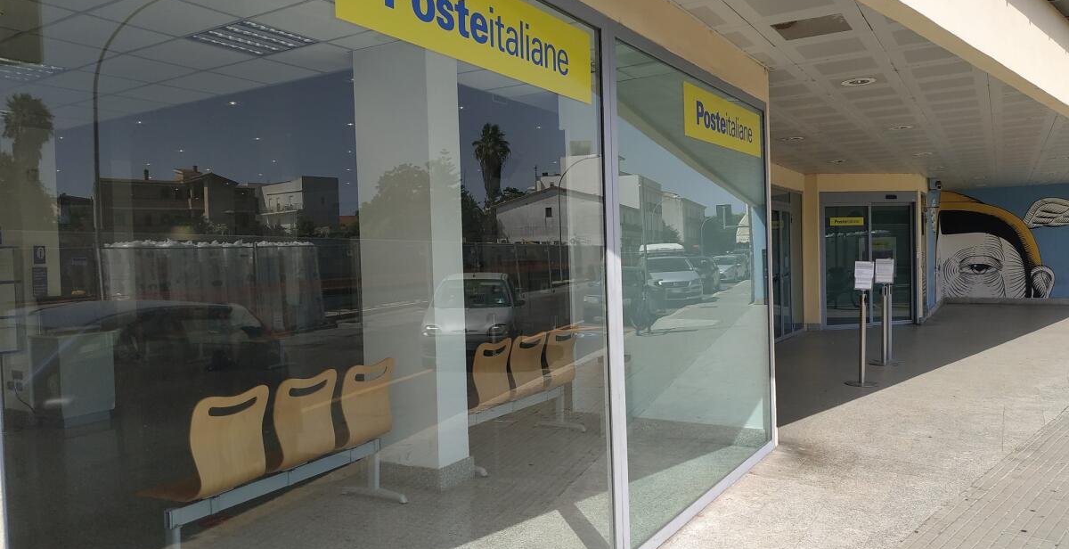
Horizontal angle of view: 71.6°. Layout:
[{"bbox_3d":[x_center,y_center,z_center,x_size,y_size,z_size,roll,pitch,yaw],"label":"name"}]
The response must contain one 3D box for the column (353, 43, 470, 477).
[{"bbox_3d":[-0.840,-0.059,5.098,0.620,2.950,0.350,-1,2,30],"label":"column"}]

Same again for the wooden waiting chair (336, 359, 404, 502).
[{"bbox_3d":[-1.132,0.986,4.564,0.560,0.910,0.490,-1,2,30],"label":"wooden waiting chair"}]

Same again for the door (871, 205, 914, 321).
[{"bbox_3d":[6.977,-0.220,14.427,0.990,2.280,0.060,-2,2,-14],"label":"door"}]

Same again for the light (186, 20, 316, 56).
[{"bbox_3d":[-1.795,-1.520,4.744,0.600,0.060,0.600,-1,2,30],"label":"light"}]

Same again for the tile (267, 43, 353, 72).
[{"bbox_3d":[-1.495,-1.524,5.264,0.600,0.020,0.600,-1,2,30],"label":"tile"}]

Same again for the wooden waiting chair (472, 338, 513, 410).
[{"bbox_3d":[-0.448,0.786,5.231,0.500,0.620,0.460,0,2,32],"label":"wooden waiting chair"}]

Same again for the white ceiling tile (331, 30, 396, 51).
[{"bbox_3d":[-1.016,-1.512,4.727,0.600,0.020,0.300,0,2,32],"label":"white ceiling tile"}]

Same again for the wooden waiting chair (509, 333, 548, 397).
[{"bbox_3d":[-0.218,0.741,5.844,0.510,0.530,0.470,-1,2,30],"label":"wooden waiting chair"}]

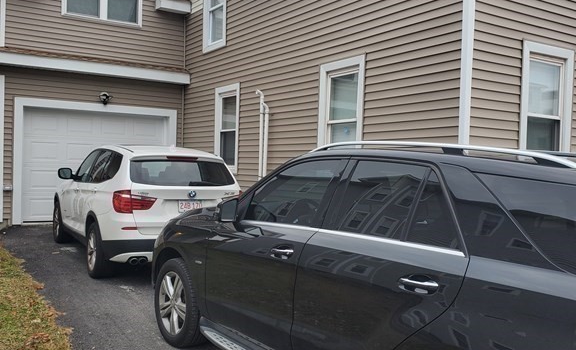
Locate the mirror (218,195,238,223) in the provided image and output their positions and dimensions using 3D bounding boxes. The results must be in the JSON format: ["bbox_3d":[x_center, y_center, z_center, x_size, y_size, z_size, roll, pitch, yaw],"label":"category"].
[{"bbox_3d":[-0.437,0.257,4.168,0.205,0.180,0.140,1,3,-36],"label":"mirror"}]

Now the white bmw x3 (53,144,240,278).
[{"bbox_3d":[-2.290,0.394,8.793,1.881,1.661,4.648,1,3,-31],"label":"white bmw x3"}]

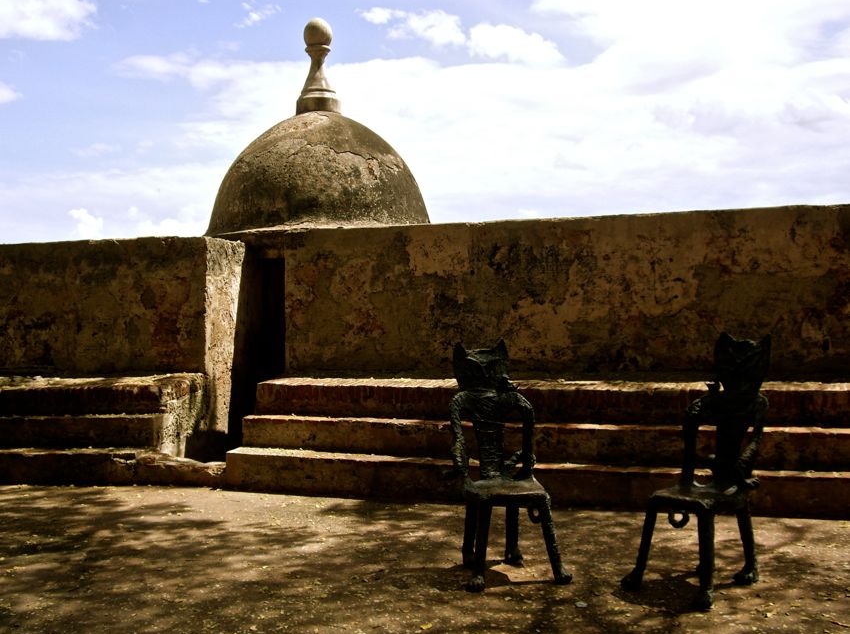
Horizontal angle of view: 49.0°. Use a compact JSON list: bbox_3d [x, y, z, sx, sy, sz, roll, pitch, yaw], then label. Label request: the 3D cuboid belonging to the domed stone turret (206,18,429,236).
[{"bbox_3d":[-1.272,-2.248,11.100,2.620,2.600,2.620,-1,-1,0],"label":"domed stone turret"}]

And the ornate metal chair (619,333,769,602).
[{"bbox_3d":[1.443,0.766,4.961,0.630,1.340,0.570,0,-1,-44],"label":"ornate metal chair"}]

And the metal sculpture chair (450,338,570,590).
[{"bbox_3d":[0.441,0.789,5.271,0.570,1.320,0.610,0,-1,-14],"label":"metal sculpture chair"}]

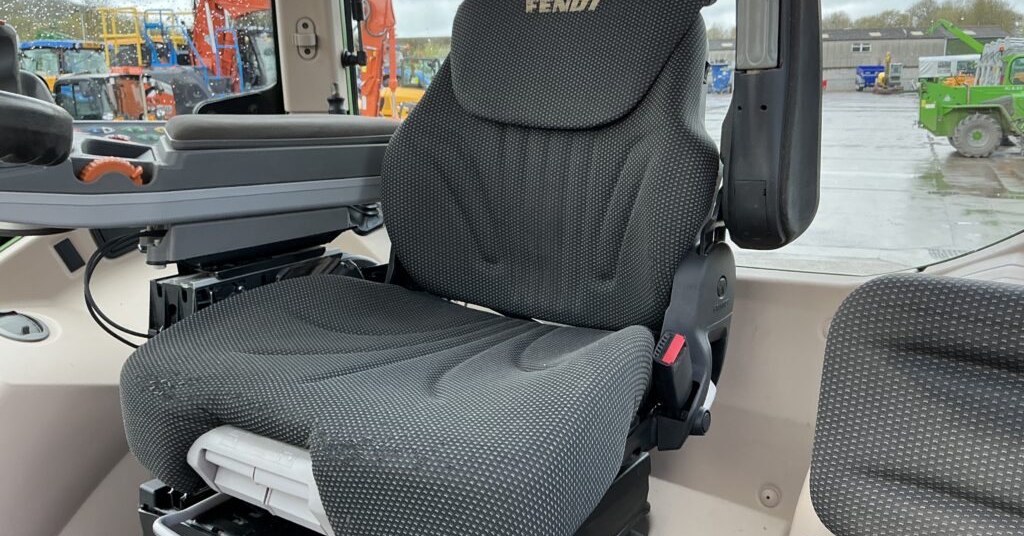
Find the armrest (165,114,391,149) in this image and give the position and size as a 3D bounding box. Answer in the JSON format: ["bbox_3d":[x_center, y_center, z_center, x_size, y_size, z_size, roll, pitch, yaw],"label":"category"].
[{"bbox_3d":[-0.362,-0.220,1.308,0.400,0.047,0.120,-10,17,-43],"label":"armrest"}]

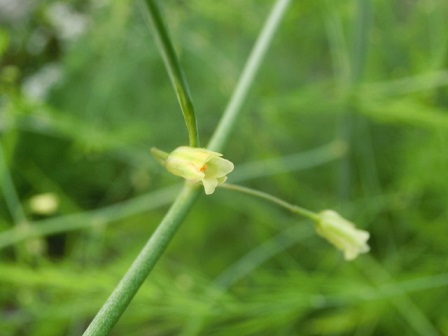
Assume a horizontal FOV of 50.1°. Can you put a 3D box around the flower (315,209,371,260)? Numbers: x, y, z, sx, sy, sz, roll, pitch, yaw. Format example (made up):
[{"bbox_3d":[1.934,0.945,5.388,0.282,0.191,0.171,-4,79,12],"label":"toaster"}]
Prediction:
[{"bbox_3d":[0.017,0.010,0.070,0.008,0.005,0.005,36,16,-3],"label":"flower"}]

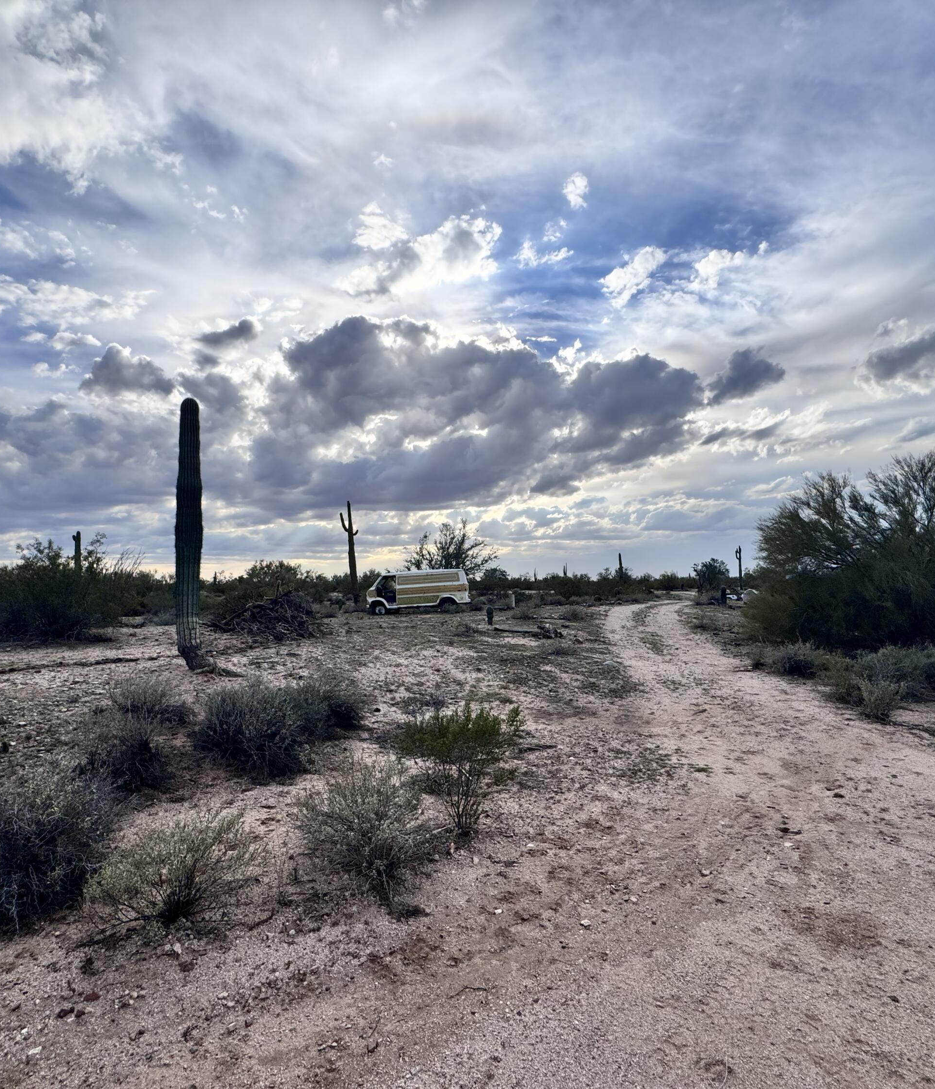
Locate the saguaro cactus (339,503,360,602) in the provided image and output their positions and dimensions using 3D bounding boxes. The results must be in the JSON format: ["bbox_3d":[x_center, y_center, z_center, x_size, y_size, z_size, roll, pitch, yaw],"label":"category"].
[{"bbox_3d":[-7.433,0.600,37.032,1.300,6.450,0.800,0,-3,0],"label":"saguaro cactus"}]

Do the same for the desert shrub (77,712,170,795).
[{"bbox_3d":[-2.580,1.570,4.440,0.620,0.550,0.600,0,-3,0],"label":"desert shrub"}]

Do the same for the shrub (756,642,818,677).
[{"bbox_3d":[5.263,1.881,9.665,0.920,0.550,0.820,0,-3,0],"label":"shrub"}]

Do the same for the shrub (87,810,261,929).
[{"bbox_3d":[-1.370,1.502,2.784,0.730,0.470,0.700,2,-4,-26],"label":"shrub"}]

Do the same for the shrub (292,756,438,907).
[{"bbox_3d":[-0.480,1.430,2.940,0.710,0.650,0.680,0,-3,0],"label":"shrub"}]

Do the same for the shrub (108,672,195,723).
[{"bbox_3d":[-3.514,1.697,6.537,0.816,0.521,0.734,0,-3,0],"label":"shrub"}]

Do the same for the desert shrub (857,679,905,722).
[{"bbox_3d":[4.660,1.722,6.658,0.520,0.480,0.500,-2,-4,35],"label":"desert shrub"}]

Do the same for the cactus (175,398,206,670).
[{"bbox_3d":[-5.016,-0.245,10.634,0.500,4.900,0.480,2,-4,-25],"label":"cactus"}]

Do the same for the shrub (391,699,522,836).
[{"bbox_3d":[-0.050,1.400,3.710,0.810,0.790,0.760,0,-3,0],"label":"shrub"}]

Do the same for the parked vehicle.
[{"bbox_3d":[-2.290,2.312,28.612,4.950,2.000,2.000,-3,-3,0],"label":"parked vehicle"}]

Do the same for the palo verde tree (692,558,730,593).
[{"bbox_3d":[24.087,3.132,57.916,3.600,3.699,3.500,0,-3,0],"label":"palo verde tree"}]

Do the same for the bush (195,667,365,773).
[{"bbox_3d":[-1.650,1.556,5.315,1.150,0.660,1.500,-2,-4,25],"label":"bush"}]

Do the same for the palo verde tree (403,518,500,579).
[{"bbox_3d":[-0.974,1.061,36.000,5.900,5.256,5.500,0,-3,0],"label":"palo verde tree"}]

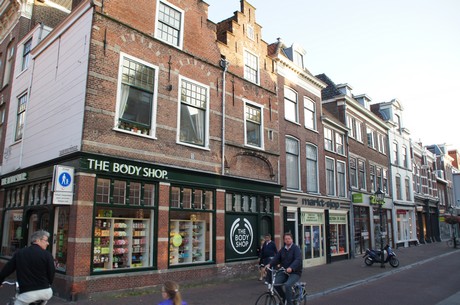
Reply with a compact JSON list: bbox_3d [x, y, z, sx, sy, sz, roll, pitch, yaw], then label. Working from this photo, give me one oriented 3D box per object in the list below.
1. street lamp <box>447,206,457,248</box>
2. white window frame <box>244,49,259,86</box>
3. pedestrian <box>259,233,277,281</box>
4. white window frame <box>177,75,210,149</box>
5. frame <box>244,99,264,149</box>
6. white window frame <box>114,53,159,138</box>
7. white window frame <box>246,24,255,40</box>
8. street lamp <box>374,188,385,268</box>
[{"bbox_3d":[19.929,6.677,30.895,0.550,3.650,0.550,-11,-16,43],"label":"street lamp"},{"bbox_3d":[0.955,-3.717,15.130,0.150,1.488,1.054,-11,-16,43],"label":"white window frame"},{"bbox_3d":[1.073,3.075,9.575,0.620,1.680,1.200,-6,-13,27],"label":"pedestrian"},{"bbox_3d":[-1.272,-1.390,12.271,0.150,2.449,1.498,-11,-16,43],"label":"white window frame"},{"bbox_3d":[1.022,-1.153,14.672,0.150,1.994,1.364,-11,-16,43],"label":"frame"},{"bbox_3d":[-2.848,-1.722,10.656,0.150,2.449,1.447,-11,-16,43],"label":"white window frame"},{"bbox_3d":[0.909,-5.368,15.421,0.150,0.620,0.486,-11,-16,43],"label":"white window frame"},{"bbox_3d":[6.974,3.481,16.108,0.450,3.650,0.450,-11,-16,43],"label":"street lamp"}]

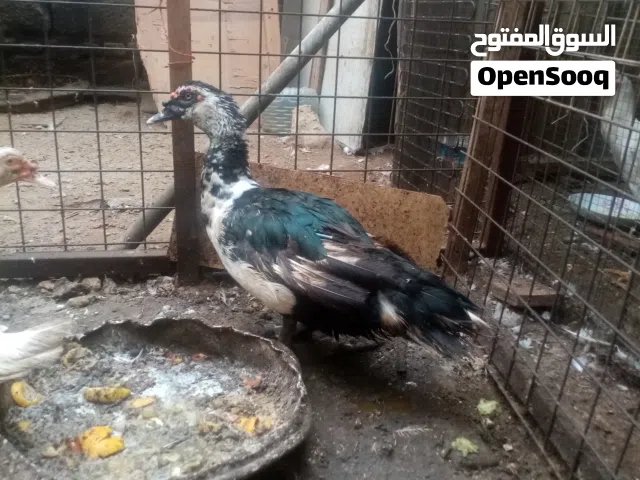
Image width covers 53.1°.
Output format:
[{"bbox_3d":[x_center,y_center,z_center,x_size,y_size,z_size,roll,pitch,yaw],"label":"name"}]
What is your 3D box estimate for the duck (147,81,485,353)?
[{"bbox_3d":[0.020,-0.011,1.007,0.542,0.437,0.195,1,21,-6],"label":"duck"}]

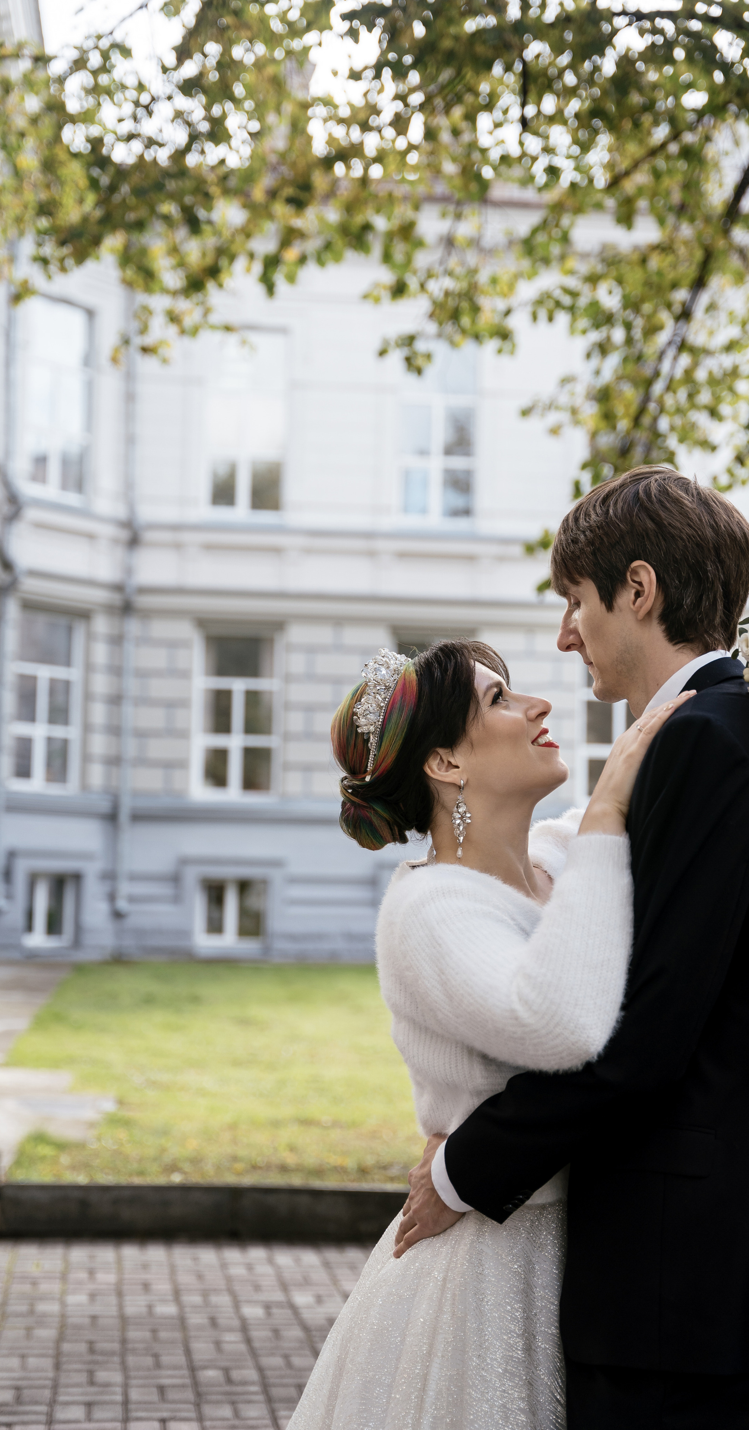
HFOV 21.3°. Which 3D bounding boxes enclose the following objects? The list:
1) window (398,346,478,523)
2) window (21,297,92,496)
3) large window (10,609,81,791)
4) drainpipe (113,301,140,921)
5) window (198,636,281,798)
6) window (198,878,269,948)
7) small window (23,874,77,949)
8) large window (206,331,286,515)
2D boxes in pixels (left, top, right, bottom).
[{"bbox_3d":[1.031,-4.595,32.357,1.194,2.830,0.200,2,-6,-6],"label":"window"},{"bbox_3d":[-4.911,-4.909,30.732,0.200,2.885,1.132,-3,-7,39],"label":"window"},{"bbox_3d":[-5.000,-0.213,30.273,0.200,2.657,1.137,-3,-7,39],"label":"large window"},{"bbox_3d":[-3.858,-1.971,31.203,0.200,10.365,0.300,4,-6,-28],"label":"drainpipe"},{"bbox_3d":[-2.166,0.011,31.577,1.276,2.514,0.200,2,-6,-6],"label":"window"},{"bbox_3d":[-2.244,3.122,31.269,1.072,1.061,0.200,2,-6,-6],"label":"window"},{"bbox_3d":[-4.915,2.987,30.140,0.200,1.115,0.847,-3,-7,39],"label":"small window"},{"bbox_3d":[-2.063,-4.713,32.044,1.196,2.912,0.200,2,-6,-6],"label":"large window"}]

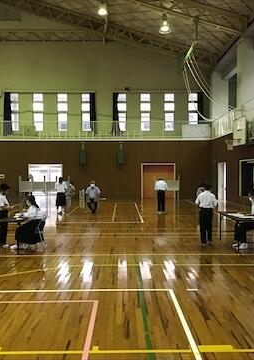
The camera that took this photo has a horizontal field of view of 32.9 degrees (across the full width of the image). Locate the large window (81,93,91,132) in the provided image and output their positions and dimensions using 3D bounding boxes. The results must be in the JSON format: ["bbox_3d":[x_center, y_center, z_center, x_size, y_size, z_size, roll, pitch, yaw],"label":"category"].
[{"bbox_3d":[-2.553,-4.286,27.300,0.640,2.500,0.150,0,1,-1],"label":"large window"}]

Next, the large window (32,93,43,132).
[{"bbox_3d":[-5.645,-4.286,27.300,0.720,2.500,0.150,0,1,-1],"label":"large window"}]

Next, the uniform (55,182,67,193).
[{"bbox_3d":[-2.572,0.294,16.878,0.460,0.420,0.270,0,1,3],"label":"uniform"}]

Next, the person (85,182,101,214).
[{"bbox_3d":[-1.403,0.733,18.000,0.600,1.320,0.700,0,1,0],"label":"person"}]

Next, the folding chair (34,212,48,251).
[{"bbox_3d":[-1.982,1.129,9.500,0.500,0.790,0.460,0,1,13],"label":"folding chair"}]

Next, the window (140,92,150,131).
[{"bbox_3d":[1.205,-4.396,28.000,0.650,2.480,0.120,0,1,-1],"label":"window"}]

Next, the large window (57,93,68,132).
[{"bbox_3d":[-4.168,-4.396,28.000,0.650,2.480,0.120,0,1,-1],"label":"large window"}]

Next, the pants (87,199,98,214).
[{"bbox_3d":[-1.381,1.083,17.365,0.450,0.560,0.550,0,1,0],"label":"pants"}]

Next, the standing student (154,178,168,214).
[{"bbox_3d":[1.431,0.636,18.100,0.520,1.460,0.420,0,1,3],"label":"standing student"}]

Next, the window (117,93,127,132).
[{"bbox_3d":[-0.313,-4.396,28.000,0.650,2.480,0.120,0,1,-1],"label":"window"}]

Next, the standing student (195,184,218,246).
[{"bbox_3d":[1.849,0.803,10.000,0.510,1.420,0.360,0,1,7],"label":"standing student"}]

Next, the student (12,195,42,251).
[{"bbox_3d":[-2.163,0.916,9.334,0.720,1.160,0.500,0,1,7],"label":"student"}]

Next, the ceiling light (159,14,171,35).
[{"bbox_3d":[1.826,-7.415,20.500,0.550,0.930,0.550,0,1,-1],"label":"ceiling light"}]

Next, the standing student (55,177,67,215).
[{"bbox_3d":[-2.697,0.630,17.700,0.480,1.530,0.360,0,1,3],"label":"standing student"}]

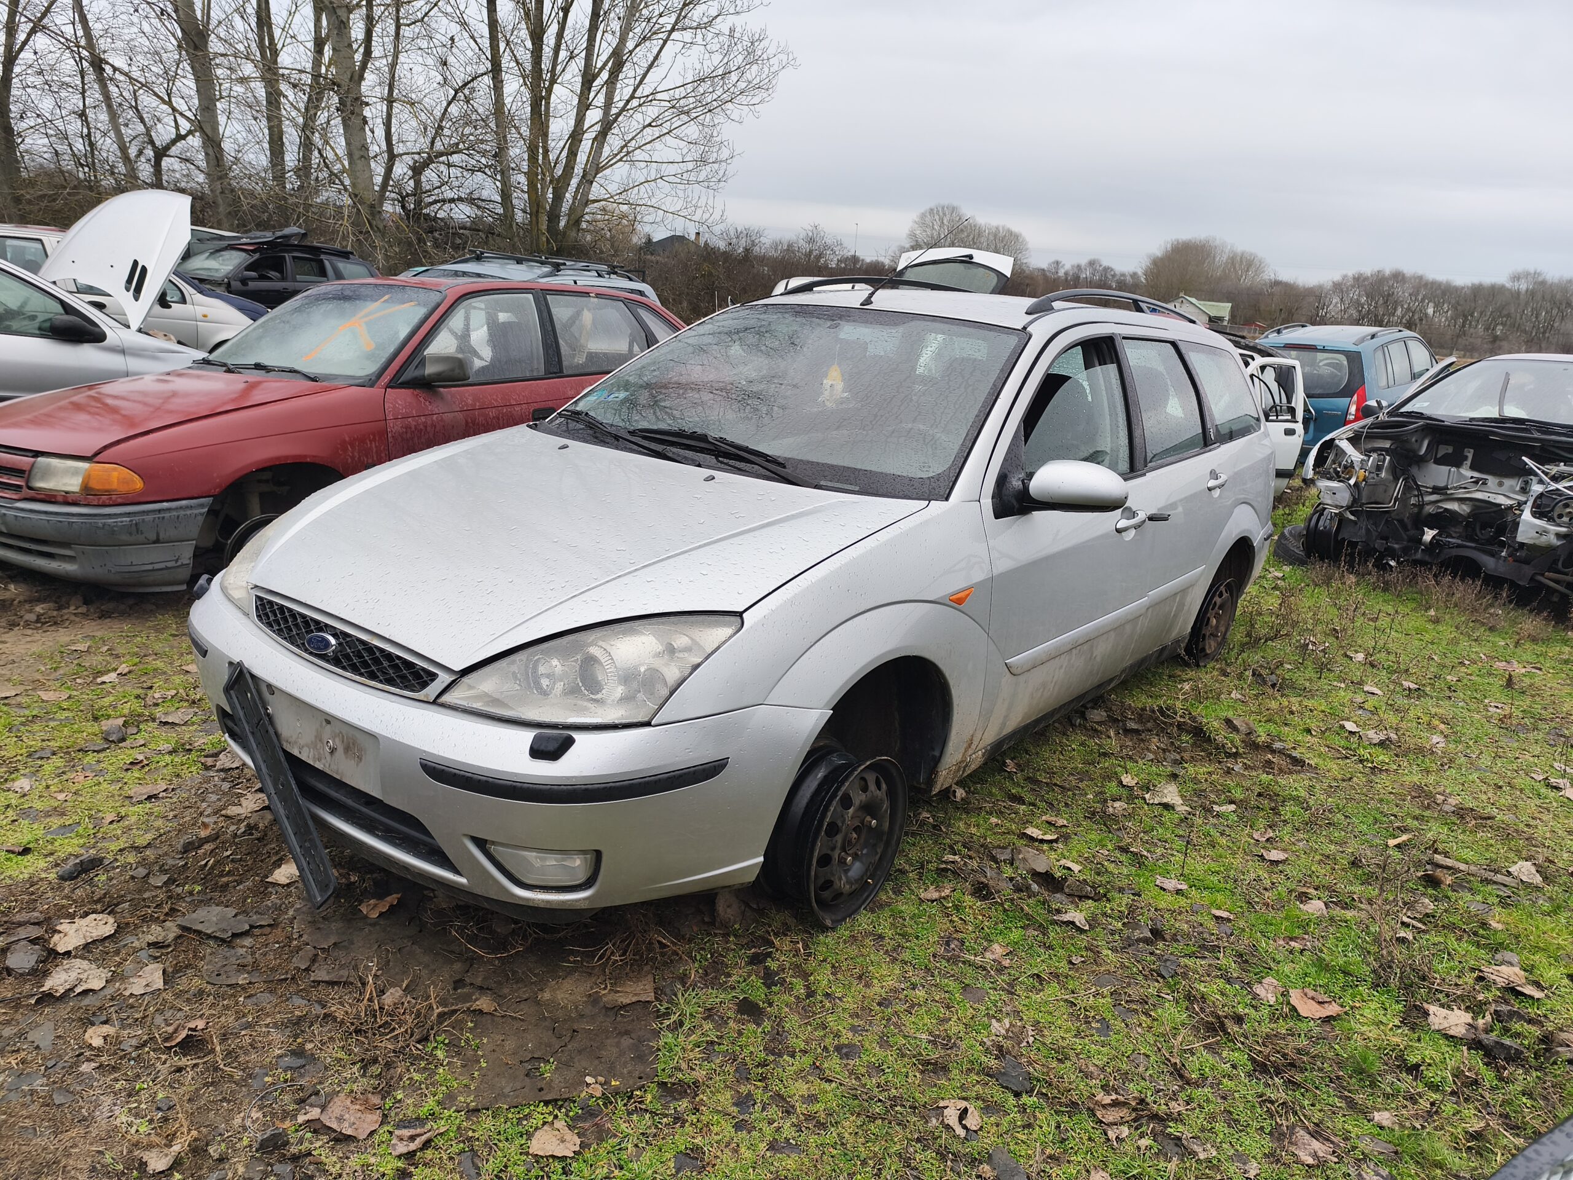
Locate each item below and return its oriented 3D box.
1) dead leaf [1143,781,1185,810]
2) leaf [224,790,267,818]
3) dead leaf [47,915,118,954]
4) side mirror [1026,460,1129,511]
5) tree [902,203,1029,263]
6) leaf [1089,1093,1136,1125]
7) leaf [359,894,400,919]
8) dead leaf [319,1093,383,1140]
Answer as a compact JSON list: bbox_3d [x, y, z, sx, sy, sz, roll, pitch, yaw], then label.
[{"bbox_3d":[1.130,0.615,3.127,0.120,0.035,0.140,10,16,19],"label":"dead leaf"},{"bbox_3d":[-1.395,0.557,2.712,0.078,0.020,0.136,5,15,3],"label":"leaf"},{"bbox_3d":[-1.450,0.708,2.155,0.109,0.020,0.135,-3,17,-24],"label":"dead leaf"},{"bbox_3d":[0.745,-0.266,2.683,0.245,0.130,0.135,16,18,35],"label":"side mirror"},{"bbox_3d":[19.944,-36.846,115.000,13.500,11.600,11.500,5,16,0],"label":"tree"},{"bbox_3d":[0.578,0.918,1.851,0.080,0.028,0.065,7,15,10],"label":"leaf"},{"bbox_3d":[-0.882,0.683,2.263,0.084,0.025,0.081,-1,16,-19],"label":"leaf"},{"bbox_3d":[-0.686,0.829,1.650,0.095,0.020,0.095,3,15,-1],"label":"dead leaf"}]

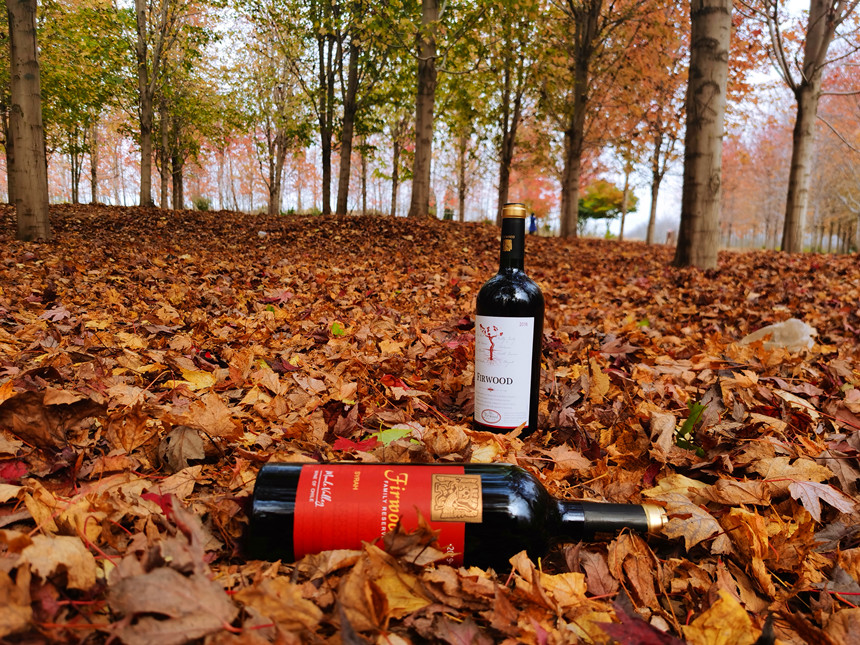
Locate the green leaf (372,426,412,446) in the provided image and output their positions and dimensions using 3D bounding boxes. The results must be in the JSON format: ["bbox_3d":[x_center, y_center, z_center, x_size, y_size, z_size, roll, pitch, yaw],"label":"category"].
[{"bbox_3d":[-0.046,0.137,0.800,0.056,0.018,0.050,1,6,0],"label":"green leaf"}]

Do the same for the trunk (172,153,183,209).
[{"bbox_3d":[-7.152,-3.994,19.000,0.280,1.700,0.250,1,6,0],"label":"trunk"}]

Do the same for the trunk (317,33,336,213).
[{"bbox_3d":[-2.006,-3.876,13.000,0.360,3.700,0.280,1,6,0],"label":"trunk"}]

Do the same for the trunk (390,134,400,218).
[{"bbox_3d":[-1.131,-4.772,22.000,0.210,2.650,0.210,1,6,0],"label":"trunk"}]

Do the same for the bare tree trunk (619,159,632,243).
[{"bbox_3d":[6.703,-4.183,23.000,0.190,2.750,0.190,3,6,0],"label":"bare tree trunk"}]

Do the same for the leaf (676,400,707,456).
[{"bbox_3d":[0.315,0.128,0.810,0.045,0.052,0.050,4,7,22],"label":"leaf"}]

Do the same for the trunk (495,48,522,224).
[{"bbox_3d":[1.512,-3.566,13.000,0.420,3.500,0.320,1,6,0],"label":"trunk"}]

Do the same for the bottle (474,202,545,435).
[{"bbox_3d":[0.101,0.001,0.850,0.086,0.299,0.086,2,6,0],"label":"bottle"}]

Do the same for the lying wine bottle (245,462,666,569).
[{"bbox_3d":[0.024,0.149,0.503,0.301,0.080,0.080,1,-16,0],"label":"lying wine bottle"}]

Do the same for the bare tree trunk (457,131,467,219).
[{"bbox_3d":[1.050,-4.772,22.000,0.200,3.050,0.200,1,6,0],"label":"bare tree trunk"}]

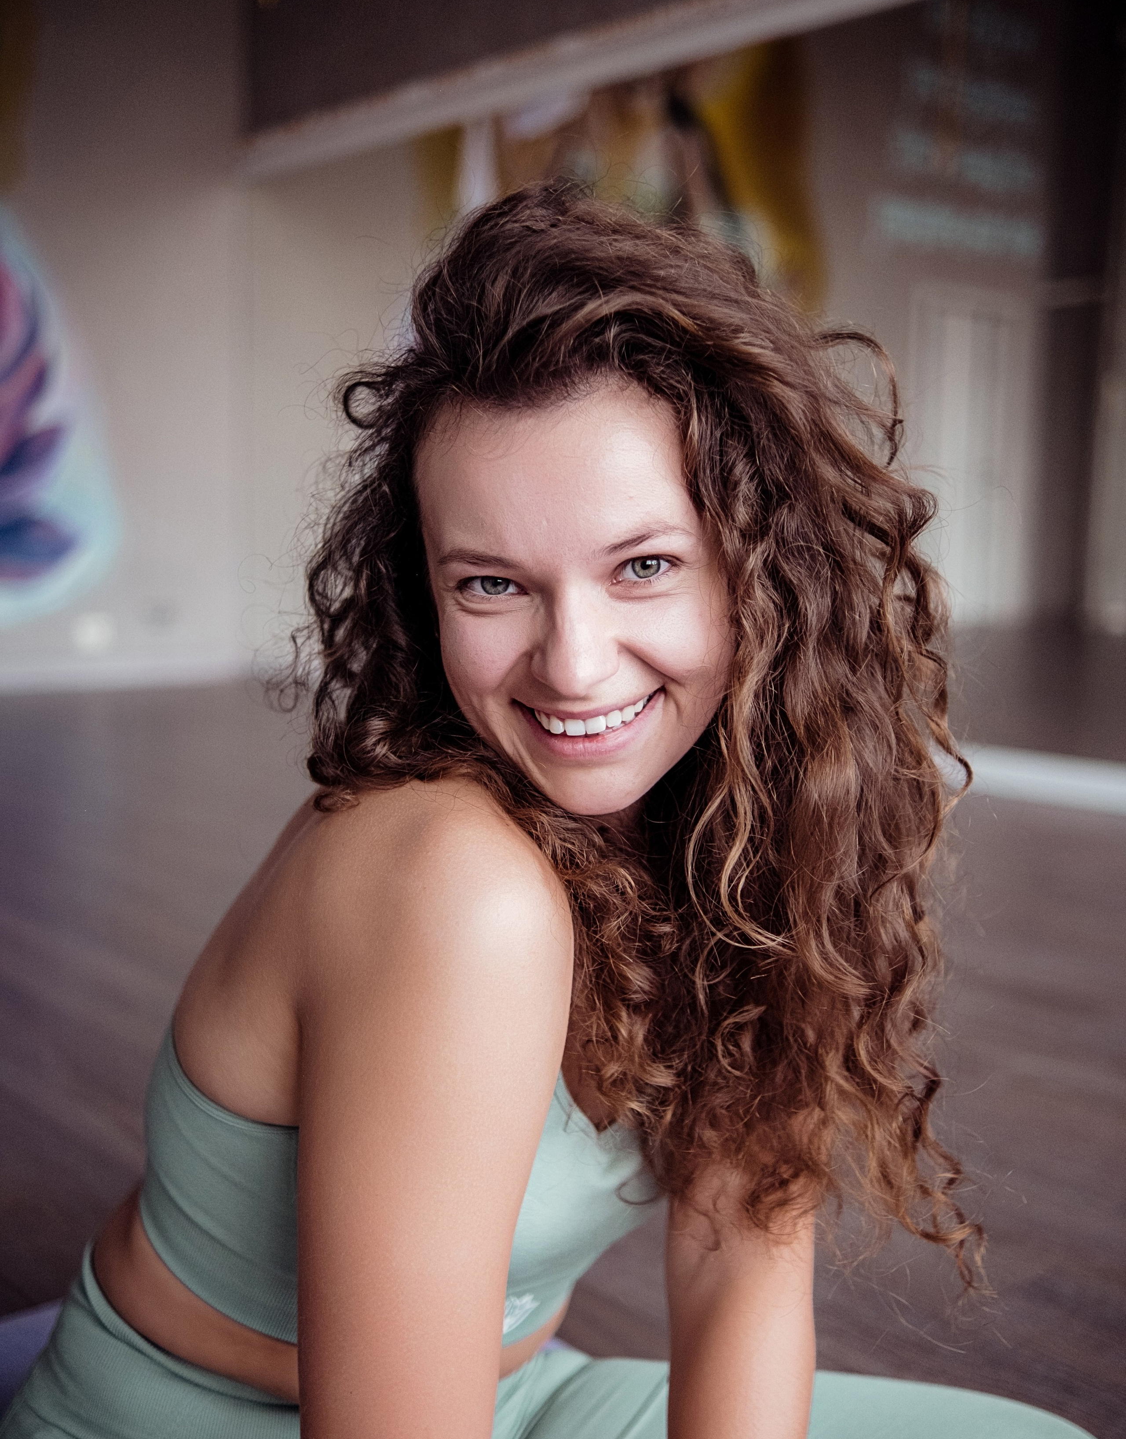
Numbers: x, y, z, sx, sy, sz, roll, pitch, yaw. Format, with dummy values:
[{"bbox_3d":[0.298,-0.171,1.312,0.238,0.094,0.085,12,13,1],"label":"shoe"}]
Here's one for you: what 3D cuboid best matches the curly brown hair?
[{"bbox_3d":[0.031,0.004,0.785,0.320,0.490,0.260,2,7,3],"label":"curly brown hair"}]

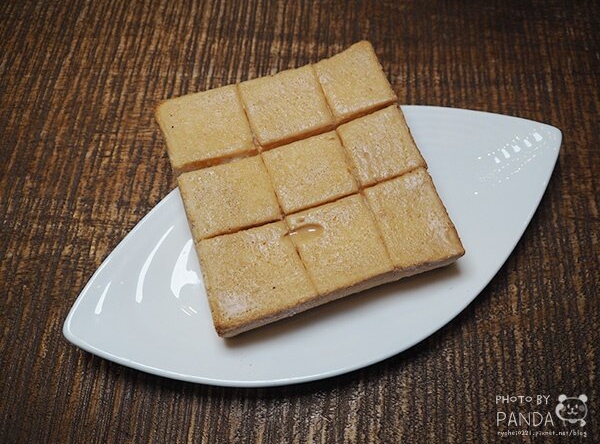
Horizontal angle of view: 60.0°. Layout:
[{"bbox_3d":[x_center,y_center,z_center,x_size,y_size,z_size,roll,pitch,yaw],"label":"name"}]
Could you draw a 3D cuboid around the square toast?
[{"bbox_3d":[0.000,-0.019,0.261,0.116,0.025,0.122,-18,71,-3],"label":"square toast"}]

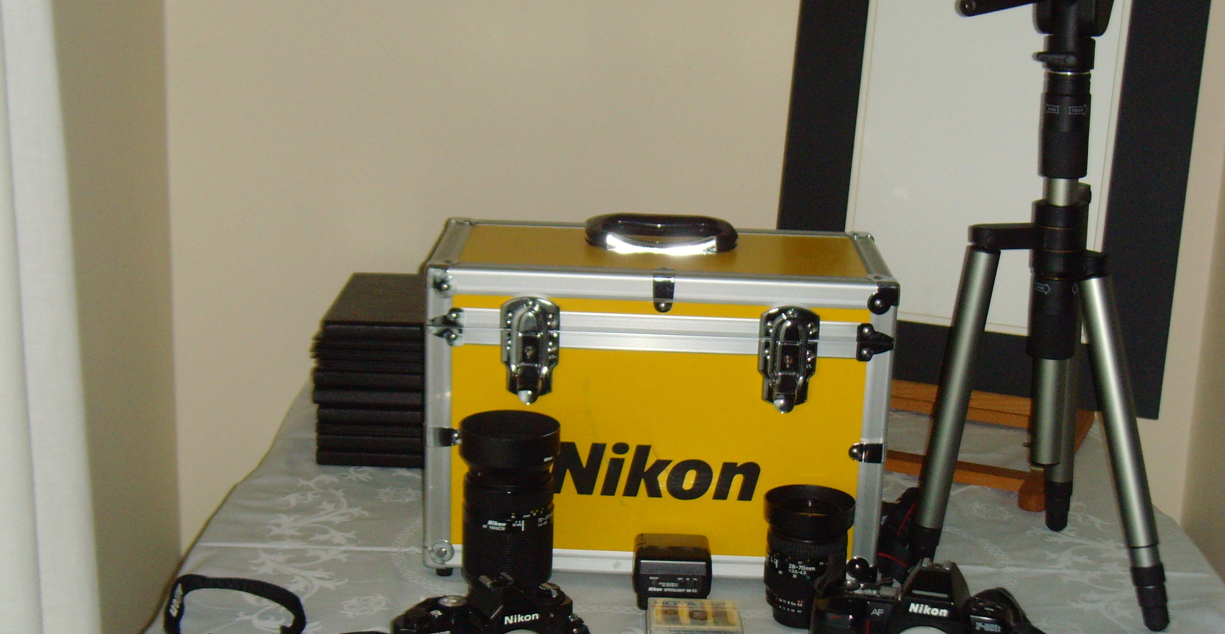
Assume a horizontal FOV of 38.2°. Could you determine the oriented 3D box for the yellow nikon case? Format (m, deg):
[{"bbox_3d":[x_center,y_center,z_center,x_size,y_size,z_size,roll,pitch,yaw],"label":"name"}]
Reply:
[{"bbox_3d":[0.039,0.059,1.563,0.390,0.304,0.190,2,16,0],"label":"yellow nikon case"}]

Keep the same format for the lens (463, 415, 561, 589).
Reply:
[{"bbox_3d":[-0.085,0.164,1.452,0.081,0.156,0.081,2,16,0],"label":"lens"}]

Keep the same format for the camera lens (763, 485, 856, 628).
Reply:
[{"bbox_3d":[0.161,0.199,1.465,0.075,0.100,0.075,2,16,0],"label":"camera lens"}]

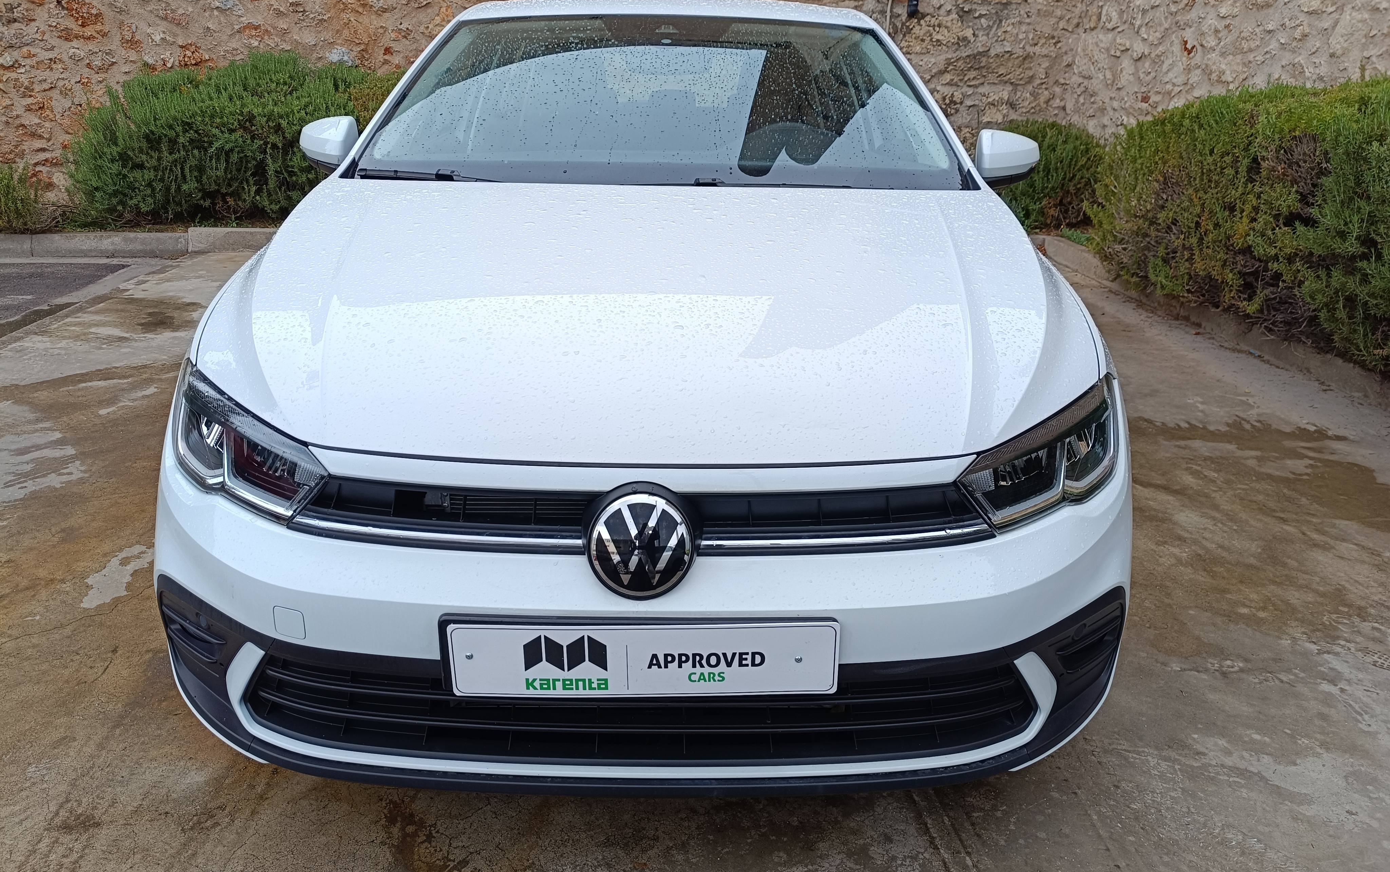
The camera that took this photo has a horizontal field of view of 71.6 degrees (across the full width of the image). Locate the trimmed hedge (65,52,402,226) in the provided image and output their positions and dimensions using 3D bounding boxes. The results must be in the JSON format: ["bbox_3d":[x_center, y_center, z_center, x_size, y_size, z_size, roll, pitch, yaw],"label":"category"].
[{"bbox_3d":[-3.316,-2.240,7.434,2.750,1.300,1.100,1,19,-1],"label":"trimmed hedge"}]

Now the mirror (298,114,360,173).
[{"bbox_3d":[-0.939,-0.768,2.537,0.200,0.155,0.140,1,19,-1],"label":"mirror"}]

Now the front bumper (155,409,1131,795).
[{"bbox_3d":[-0.075,0.228,1.530,1.720,0.540,0.490,1,19,-1],"label":"front bumper"}]

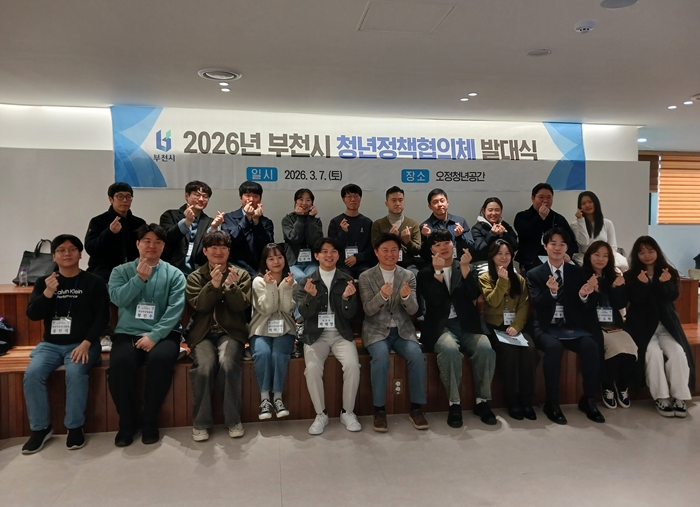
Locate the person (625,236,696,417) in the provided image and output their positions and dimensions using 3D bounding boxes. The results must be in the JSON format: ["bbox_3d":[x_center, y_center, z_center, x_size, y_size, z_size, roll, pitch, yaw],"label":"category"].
[{"bbox_3d":[2.492,0.520,4.435,0.560,1.310,0.760,0,3,4],"label":"person"}]

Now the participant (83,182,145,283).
[{"bbox_3d":[-1.891,0.052,4.479,0.550,1.300,0.760,-1,4,-20],"label":"participant"}]

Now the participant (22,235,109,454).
[{"bbox_3d":[-1.948,0.549,3.706,0.540,1.340,0.700,-1,4,-12],"label":"participant"}]

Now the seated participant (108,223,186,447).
[{"bbox_3d":[-1.405,0.505,3.816,0.570,1.413,0.770,-1,3,-11],"label":"seated participant"}]

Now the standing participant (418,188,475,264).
[{"bbox_3d":[0.894,0.060,4.948,0.500,1.307,0.750,0,3,-7],"label":"standing participant"}]

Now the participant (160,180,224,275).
[{"bbox_3d":[-1.329,0.041,4.573,0.550,1.310,0.760,-1,4,-14],"label":"participant"}]

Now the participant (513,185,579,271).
[{"bbox_3d":[1.856,0.004,5.110,0.630,1.320,0.780,0,3,8],"label":"participant"}]

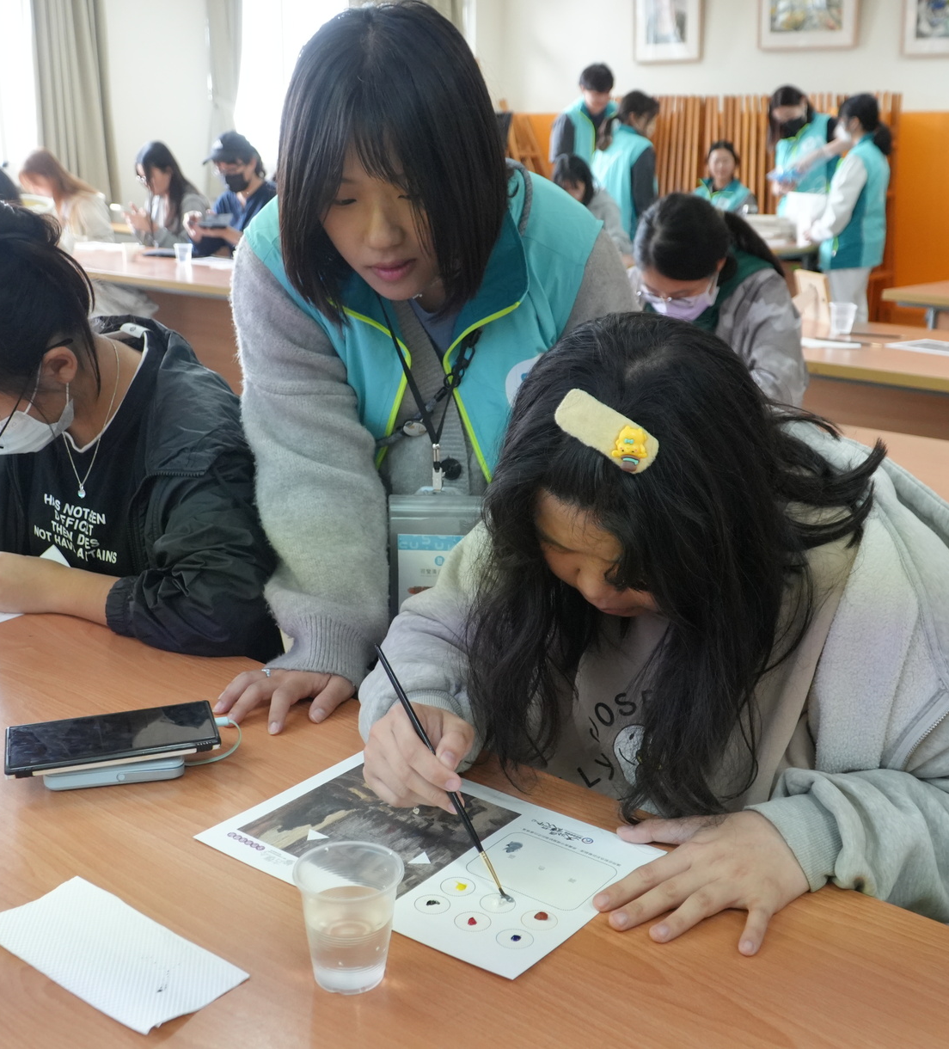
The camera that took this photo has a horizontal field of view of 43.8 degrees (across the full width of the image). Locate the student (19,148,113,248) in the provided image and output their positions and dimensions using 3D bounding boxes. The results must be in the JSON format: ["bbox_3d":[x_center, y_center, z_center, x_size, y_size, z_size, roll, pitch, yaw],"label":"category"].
[{"bbox_3d":[-2.006,-1.262,5.957,0.460,1.200,0.700,14,22,35],"label":"student"}]

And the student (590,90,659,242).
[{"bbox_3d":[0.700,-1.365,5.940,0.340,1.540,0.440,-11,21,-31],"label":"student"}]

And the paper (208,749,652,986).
[{"bbox_3d":[-0.034,0.249,0.920,0.295,0.003,0.205,13,22,34],"label":"paper"}]

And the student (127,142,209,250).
[{"bbox_3d":[-1.375,-1.116,5.440,0.660,1.230,0.460,-16,24,-41],"label":"student"}]

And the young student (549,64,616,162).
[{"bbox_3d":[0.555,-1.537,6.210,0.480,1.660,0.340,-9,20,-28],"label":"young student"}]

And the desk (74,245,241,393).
[{"bbox_3d":[-1.173,-0.710,5.034,1.800,0.740,0.780,14,22,35],"label":"desk"}]

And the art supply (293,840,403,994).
[{"bbox_3d":[-0.081,0.257,0.763,0.070,0.076,0.070,1,18,0],"label":"art supply"}]

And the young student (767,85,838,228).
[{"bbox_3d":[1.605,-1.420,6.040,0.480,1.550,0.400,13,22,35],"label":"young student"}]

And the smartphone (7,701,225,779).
[{"bbox_3d":[-0.303,0.183,0.992,0.167,0.011,0.080,-5,19,-19],"label":"smartphone"}]

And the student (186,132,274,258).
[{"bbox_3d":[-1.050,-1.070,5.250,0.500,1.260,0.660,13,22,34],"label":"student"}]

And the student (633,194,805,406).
[{"bbox_3d":[0.524,-0.144,2.641,0.470,1.180,0.680,14,22,35],"label":"student"}]

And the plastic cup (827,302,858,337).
[{"bbox_3d":[1.078,-0.600,3.450,0.073,0.079,0.073,0,17,0],"label":"plastic cup"}]

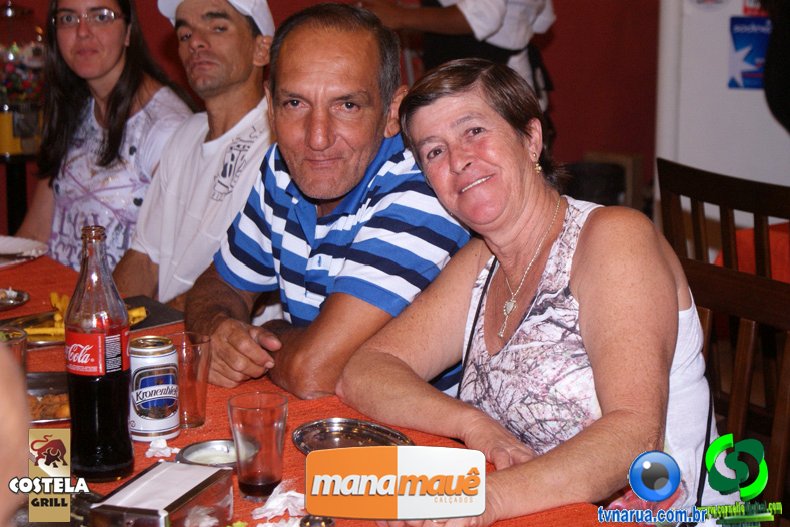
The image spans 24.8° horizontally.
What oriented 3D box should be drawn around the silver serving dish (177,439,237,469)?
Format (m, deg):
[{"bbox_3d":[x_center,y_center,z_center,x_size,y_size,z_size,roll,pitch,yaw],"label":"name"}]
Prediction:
[{"bbox_3d":[-0.209,0.235,2.130,0.102,0.023,0.102,0,13,0],"label":"silver serving dish"}]

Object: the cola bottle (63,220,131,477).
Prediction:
[{"bbox_3d":[-0.346,0.104,2.103,0.075,0.295,0.075,-7,15,-29],"label":"cola bottle"}]

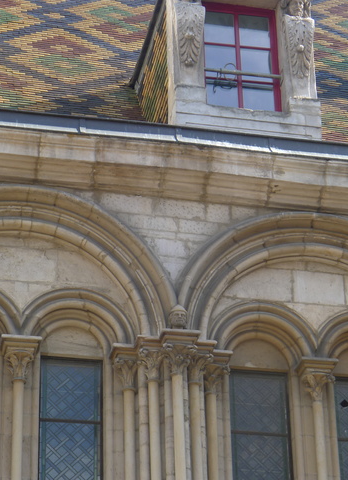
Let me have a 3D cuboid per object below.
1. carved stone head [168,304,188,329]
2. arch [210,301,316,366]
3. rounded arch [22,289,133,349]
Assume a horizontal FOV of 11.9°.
[{"bbox_3d":[0.047,0.817,16.815,0.200,0.250,0.200,5,-29,-11],"label":"carved stone head"},{"bbox_3d":[0.915,1.022,17.456,1.130,0.610,0.350,5,-29,-11],"label":"arch"},{"bbox_3d":[-1.014,0.853,17.066,1.130,0.610,0.350,5,-29,-11],"label":"rounded arch"}]

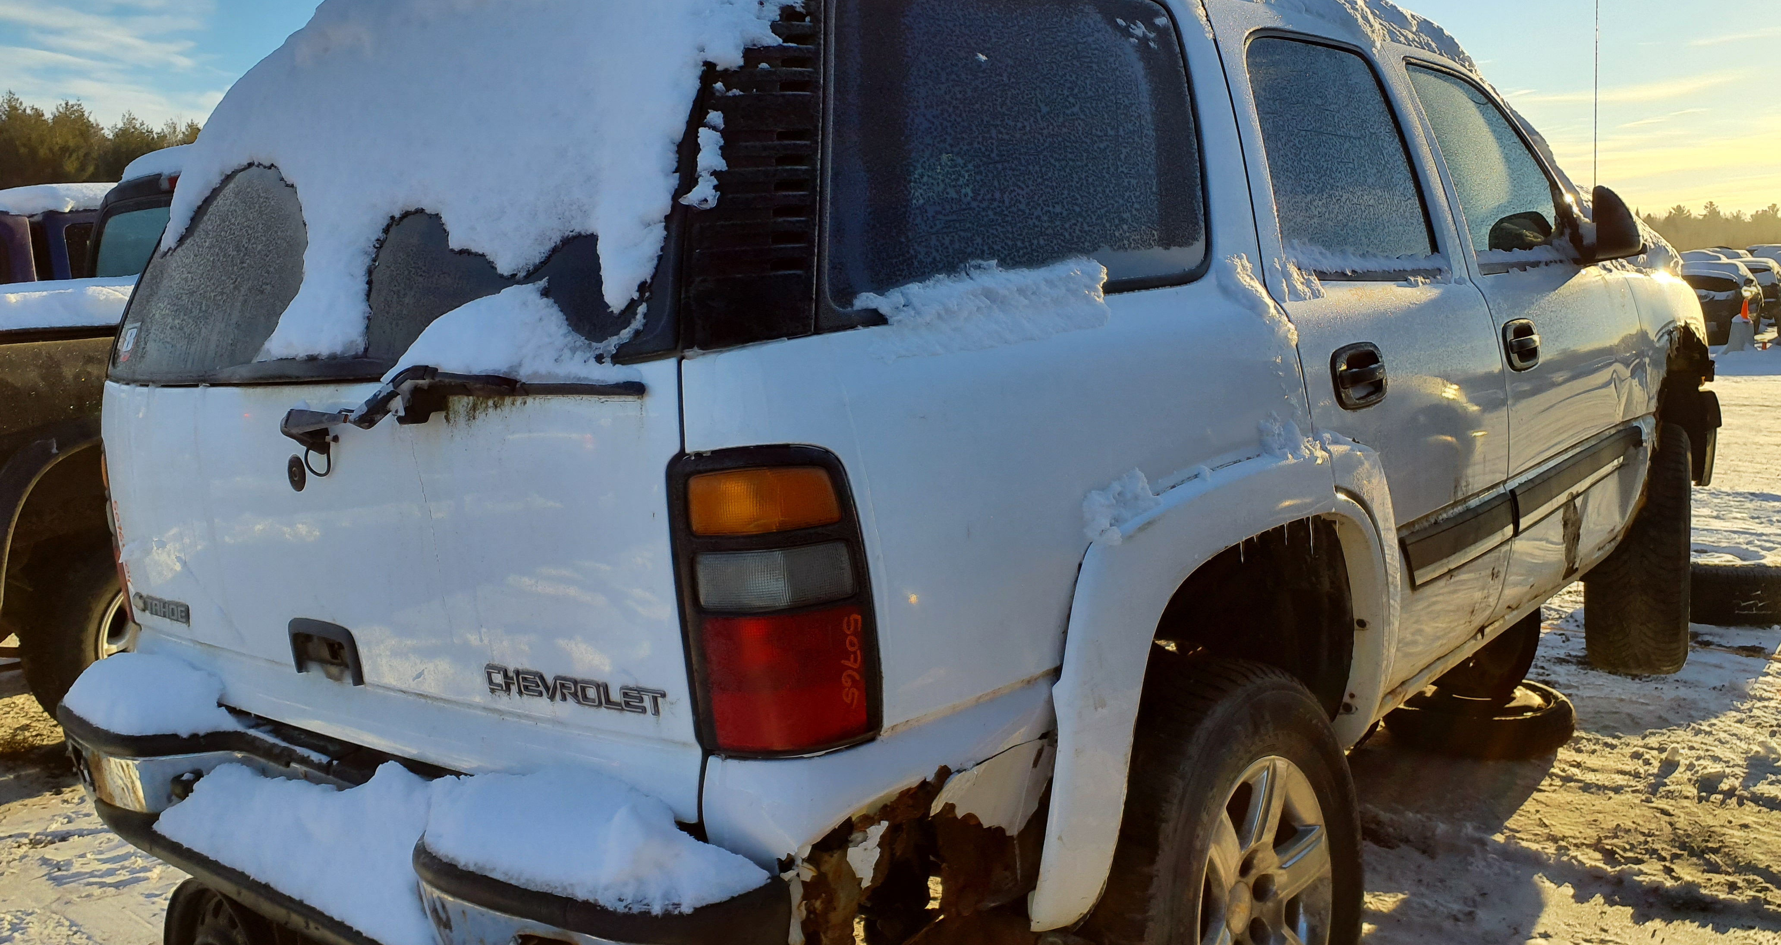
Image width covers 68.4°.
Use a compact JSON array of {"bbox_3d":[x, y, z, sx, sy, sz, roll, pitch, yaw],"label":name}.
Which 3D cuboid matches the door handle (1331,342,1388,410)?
[{"bbox_3d":[0.817,-0.166,2.261,0.042,0.110,0.170,1,8,41],"label":"door handle"}]

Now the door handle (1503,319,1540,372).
[{"bbox_3d":[1.448,-0.291,2.992,0.042,0.110,0.170,1,8,41],"label":"door handle"}]

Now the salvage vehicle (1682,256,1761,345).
[{"bbox_3d":[15.783,-3.344,25.284,1.820,1.550,4.400,3,10,35],"label":"salvage vehicle"}]

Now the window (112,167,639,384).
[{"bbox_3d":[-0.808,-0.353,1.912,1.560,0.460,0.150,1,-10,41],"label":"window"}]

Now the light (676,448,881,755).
[{"bbox_3d":[-0.116,0.131,1.384,0.170,0.325,0.150,1,8,41],"label":"light"}]

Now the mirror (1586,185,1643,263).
[{"bbox_3d":[1.889,-0.646,3.412,0.170,0.195,0.125,1,8,41],"label":"mirror"}]

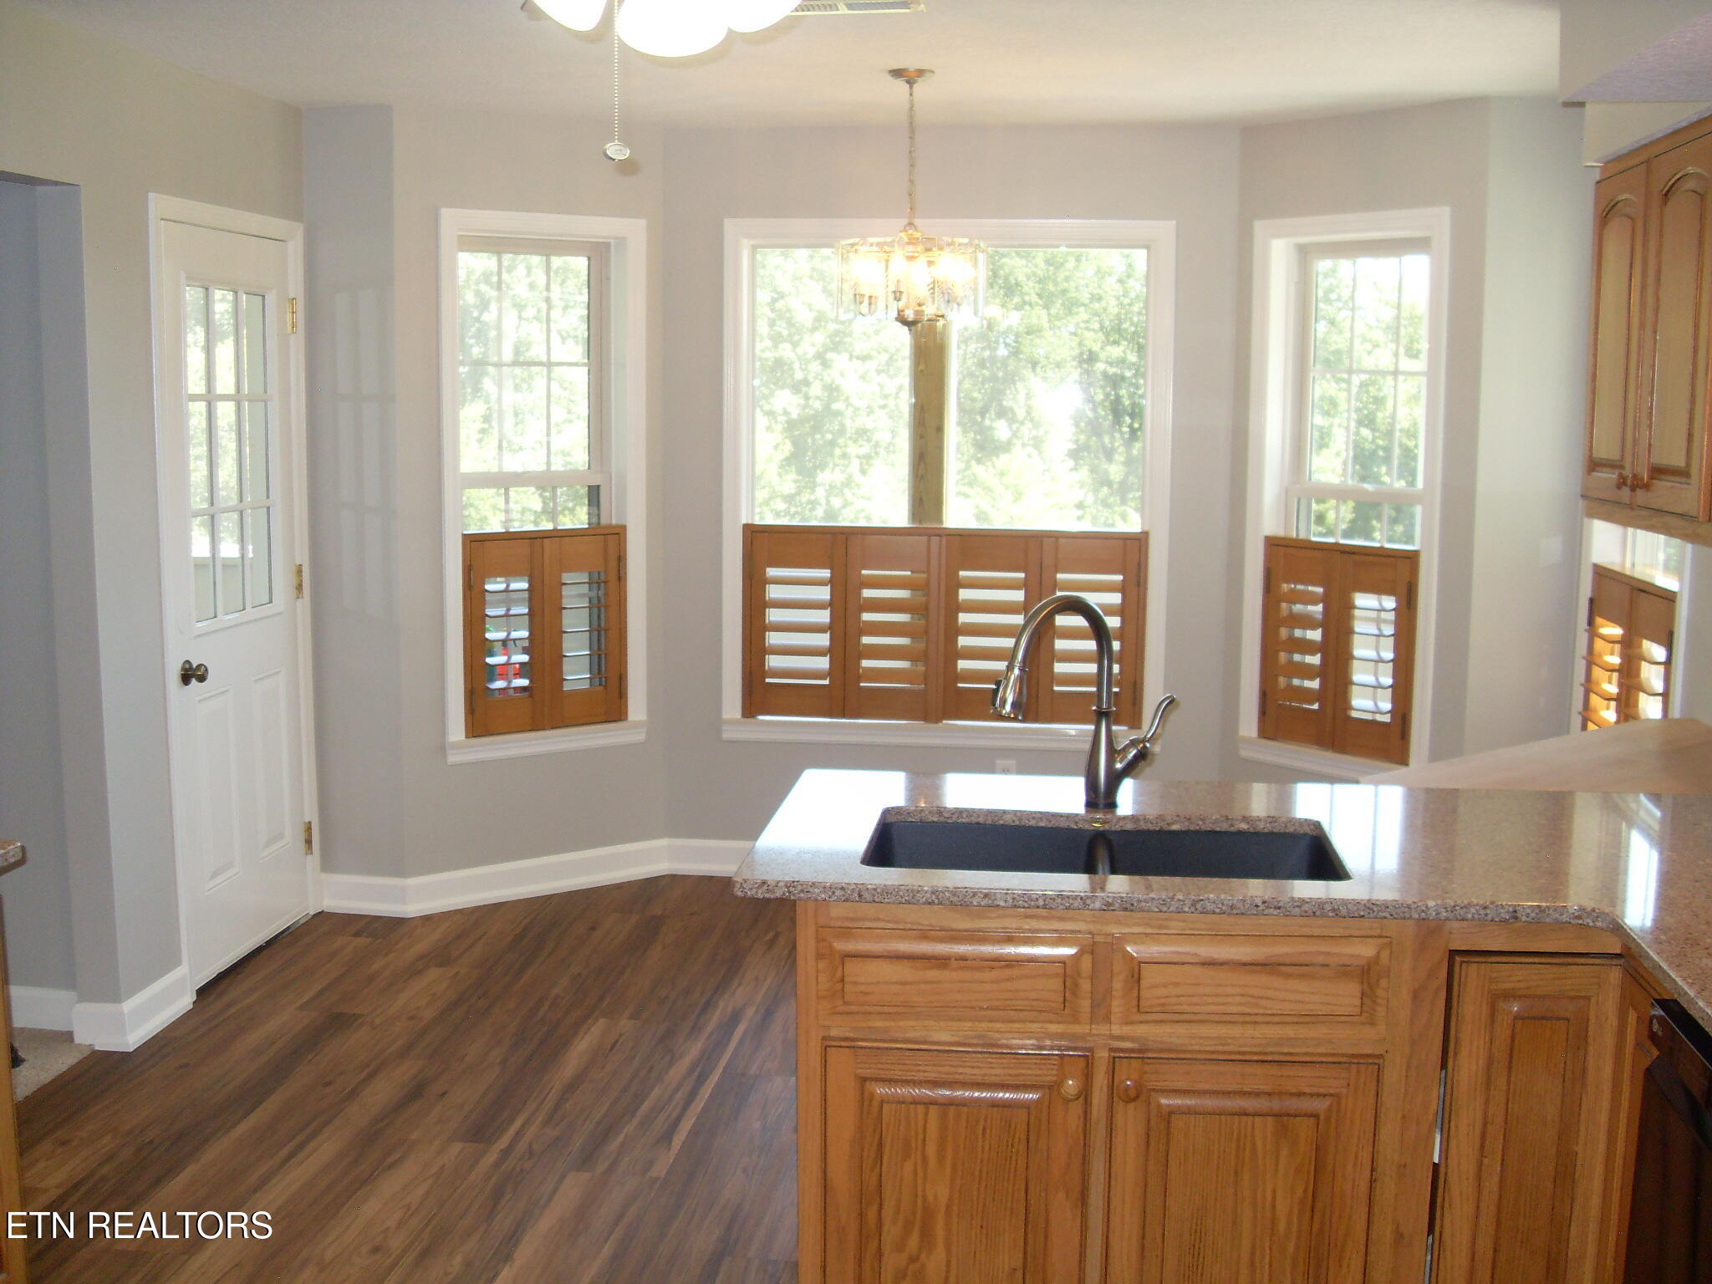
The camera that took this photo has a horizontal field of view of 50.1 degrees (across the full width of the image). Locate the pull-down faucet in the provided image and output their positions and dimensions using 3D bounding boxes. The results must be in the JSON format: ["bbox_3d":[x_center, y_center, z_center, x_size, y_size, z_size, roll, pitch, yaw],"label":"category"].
[{"bbox_3d":[0.382,0.107,3.030,0.310,0.368,0.150,-6,10,-42],"label":"pull-down faucet"}]

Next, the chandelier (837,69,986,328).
[{"bbox_3d":[0.146,-1.152,4.786,0.400,0.680,0.400,1,8,7],"label":"chandelier"}]

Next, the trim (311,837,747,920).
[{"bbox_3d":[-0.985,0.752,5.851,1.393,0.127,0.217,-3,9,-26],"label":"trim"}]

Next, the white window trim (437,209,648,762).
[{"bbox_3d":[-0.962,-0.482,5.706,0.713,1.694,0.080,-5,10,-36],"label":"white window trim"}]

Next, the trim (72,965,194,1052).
[{"bbox_3d":[-1.804,0.903,4.563,0.165,0.127,0.350,1,8,7],"label":"trim"}]

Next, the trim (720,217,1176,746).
[{"bbox_3d":[0.282,-0.495,5.857,1.435,1.694,0.080,1,8,7],"label":"trim"}]

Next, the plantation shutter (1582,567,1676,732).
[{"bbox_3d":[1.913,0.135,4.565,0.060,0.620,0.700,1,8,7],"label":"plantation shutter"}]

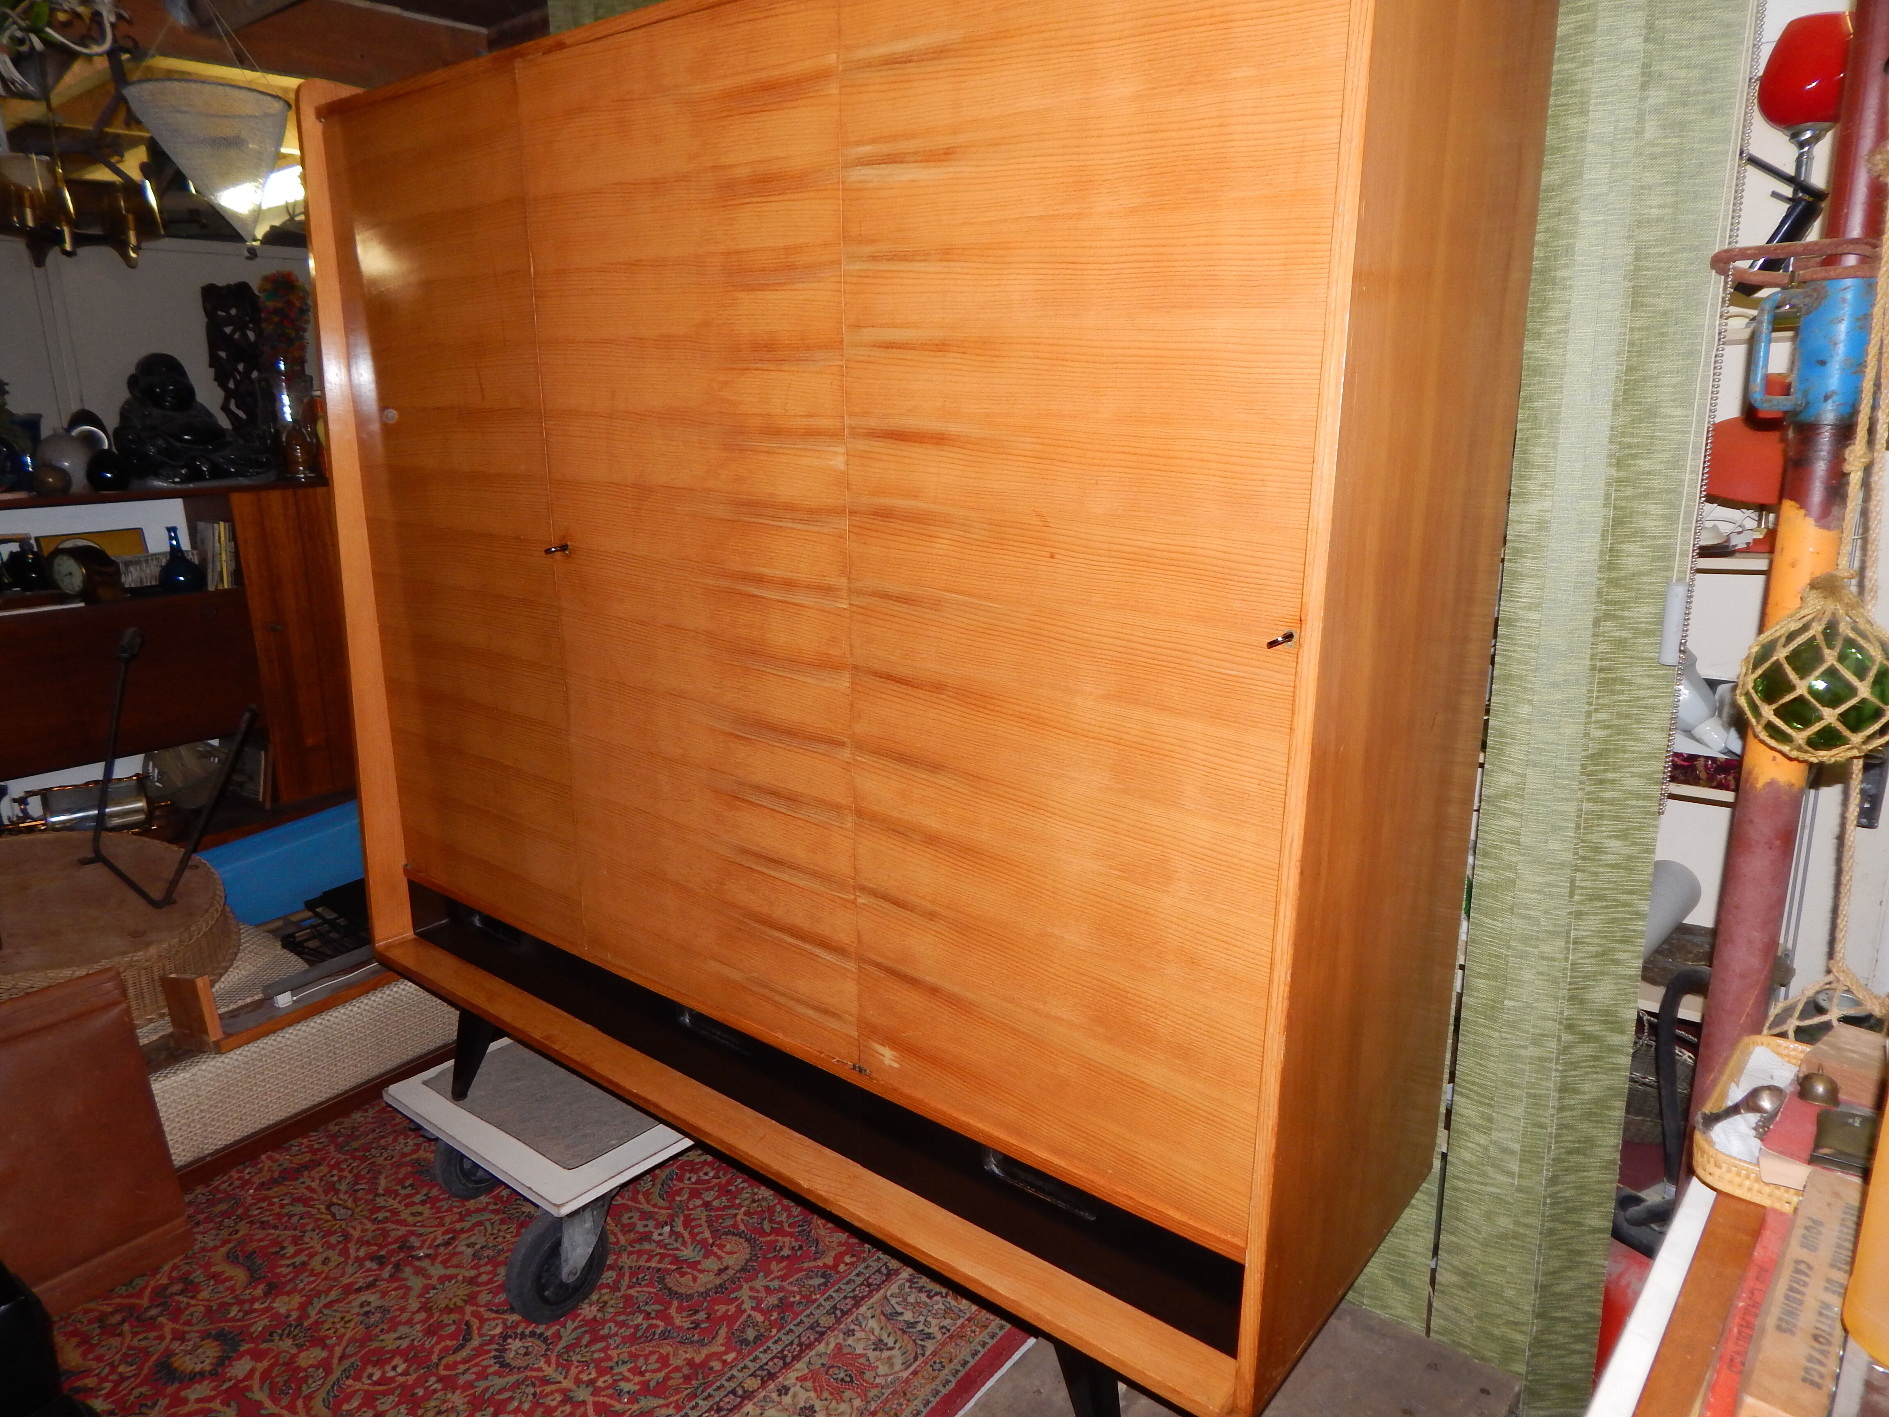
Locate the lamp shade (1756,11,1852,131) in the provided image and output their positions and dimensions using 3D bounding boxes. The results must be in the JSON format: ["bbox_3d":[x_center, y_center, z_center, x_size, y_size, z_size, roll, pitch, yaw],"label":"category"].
[{"bbox_3d":[1.242,-0.896,1.700,0.141,0.133,0.141,11,17,37],"label":"lamp shade"}]

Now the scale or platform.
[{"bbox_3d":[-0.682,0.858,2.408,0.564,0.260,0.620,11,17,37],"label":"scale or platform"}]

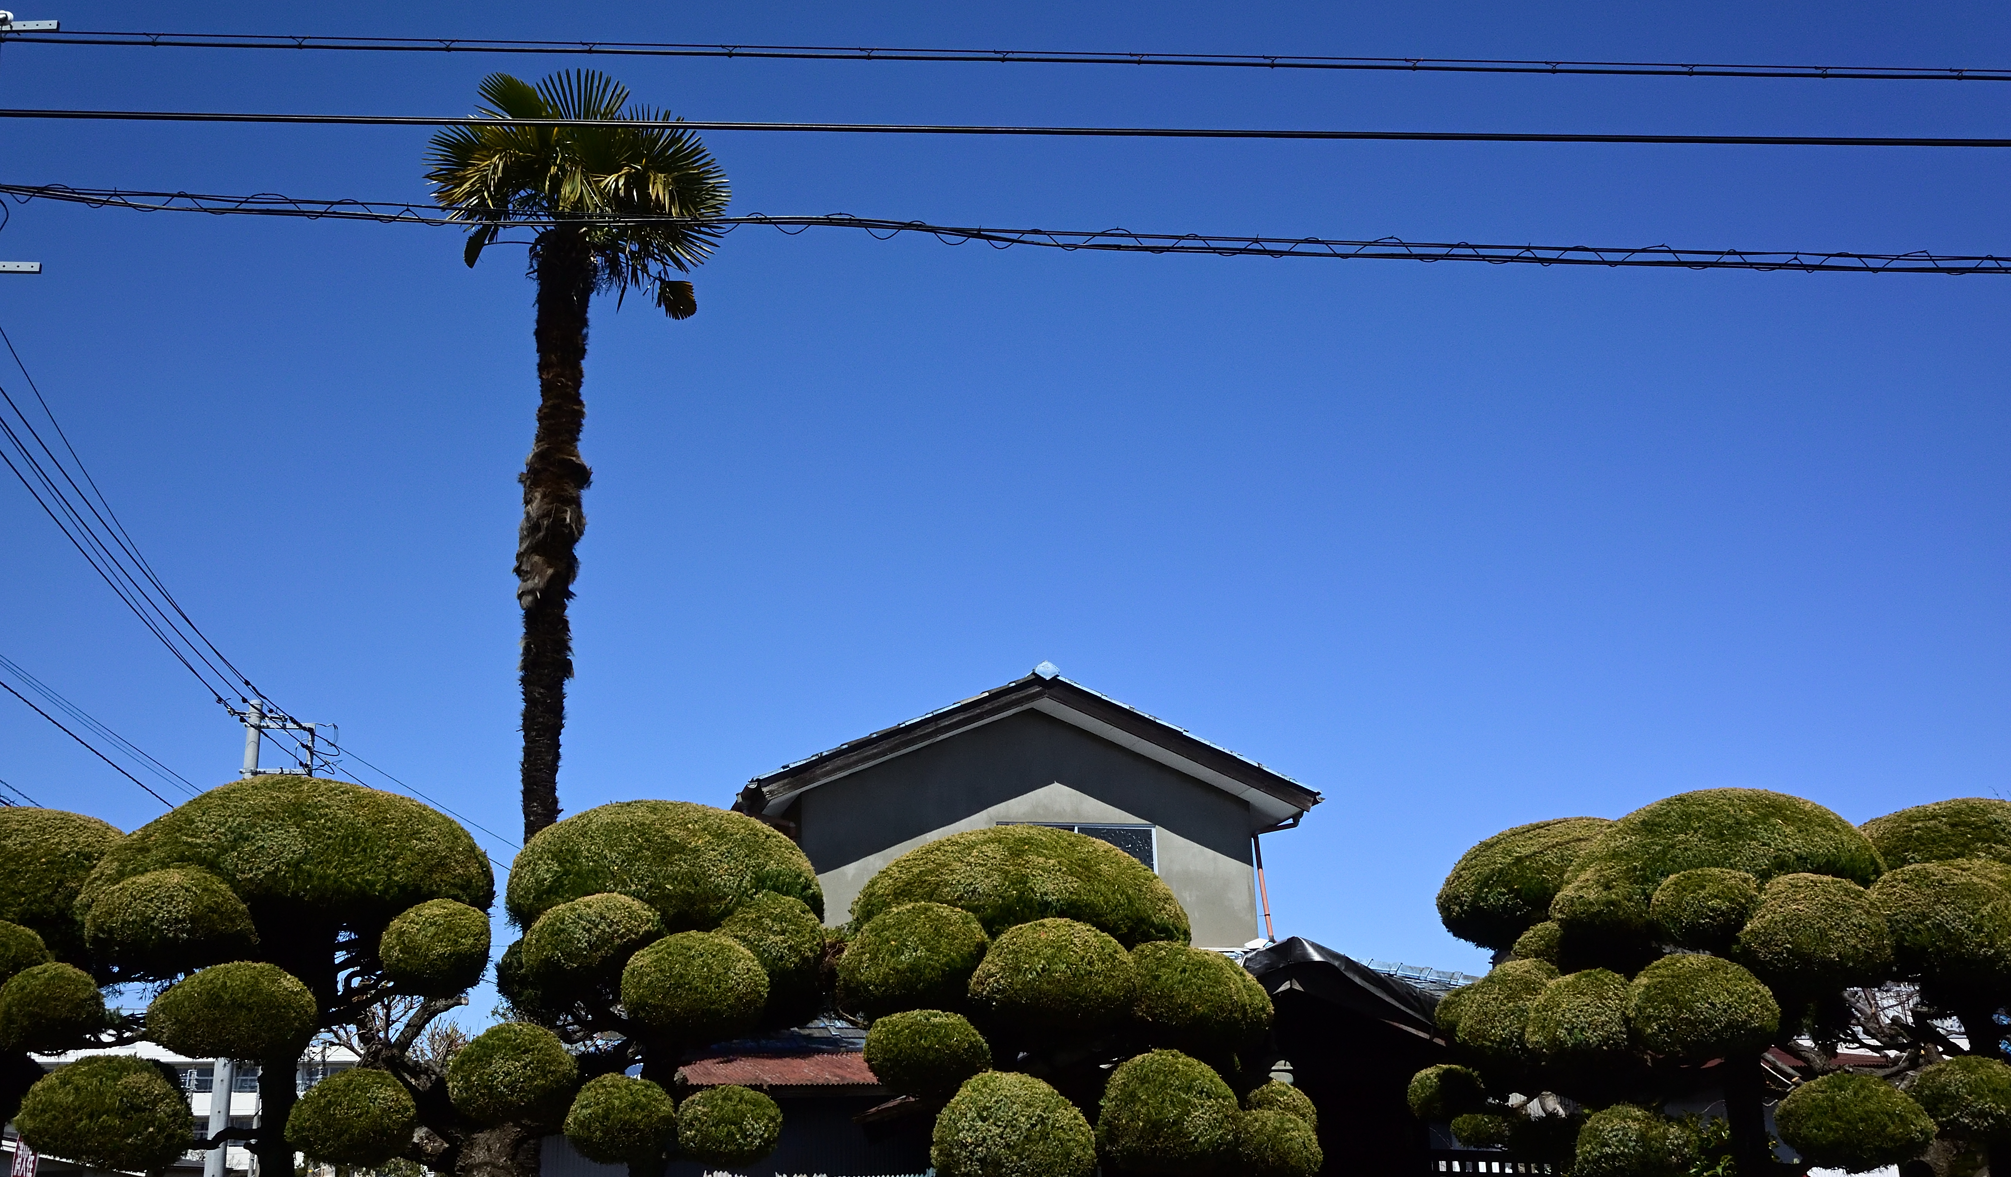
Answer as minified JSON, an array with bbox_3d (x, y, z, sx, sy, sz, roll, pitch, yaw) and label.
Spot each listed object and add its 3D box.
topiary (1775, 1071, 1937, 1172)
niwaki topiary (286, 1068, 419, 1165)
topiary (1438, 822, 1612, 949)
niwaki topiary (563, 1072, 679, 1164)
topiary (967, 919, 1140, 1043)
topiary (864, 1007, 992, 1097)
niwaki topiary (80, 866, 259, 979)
[{"bbox_3d":[4.421,2.774,9.892,0.774,0.504,0.735,-9,-18,22],"label":"topiary"},{"bbox_3d":[-2.914,2.359,8.487,0.558,0.419,0.530,4,-17,-18],"label":"niwaki topiary"},{"bbox_3d":[2.688,1.517,9.700,0.977,0.677,0.928,-6,-18,14],"label":"topiary"},{"bbox_3d":[-1.739,2.402,8.600,0.521,0.412,0.521,2,-18,-11],"label":"niwaki topiary"},{"bbox_3d":[0.211,1.759,8.500,0.745,0.565,0.708,-2,-18,1],"label":"topiary"},{"bbox_3d":[-0.379,2.268,9.261,0.628,0.431,0.596,-1,-16,-3],"label":"topiary"},{"bbox_3d":[-3.656,1.467,8.300,0.775,0.491,0.713,6,-19,-23],"label":"niwaki topiary"}]

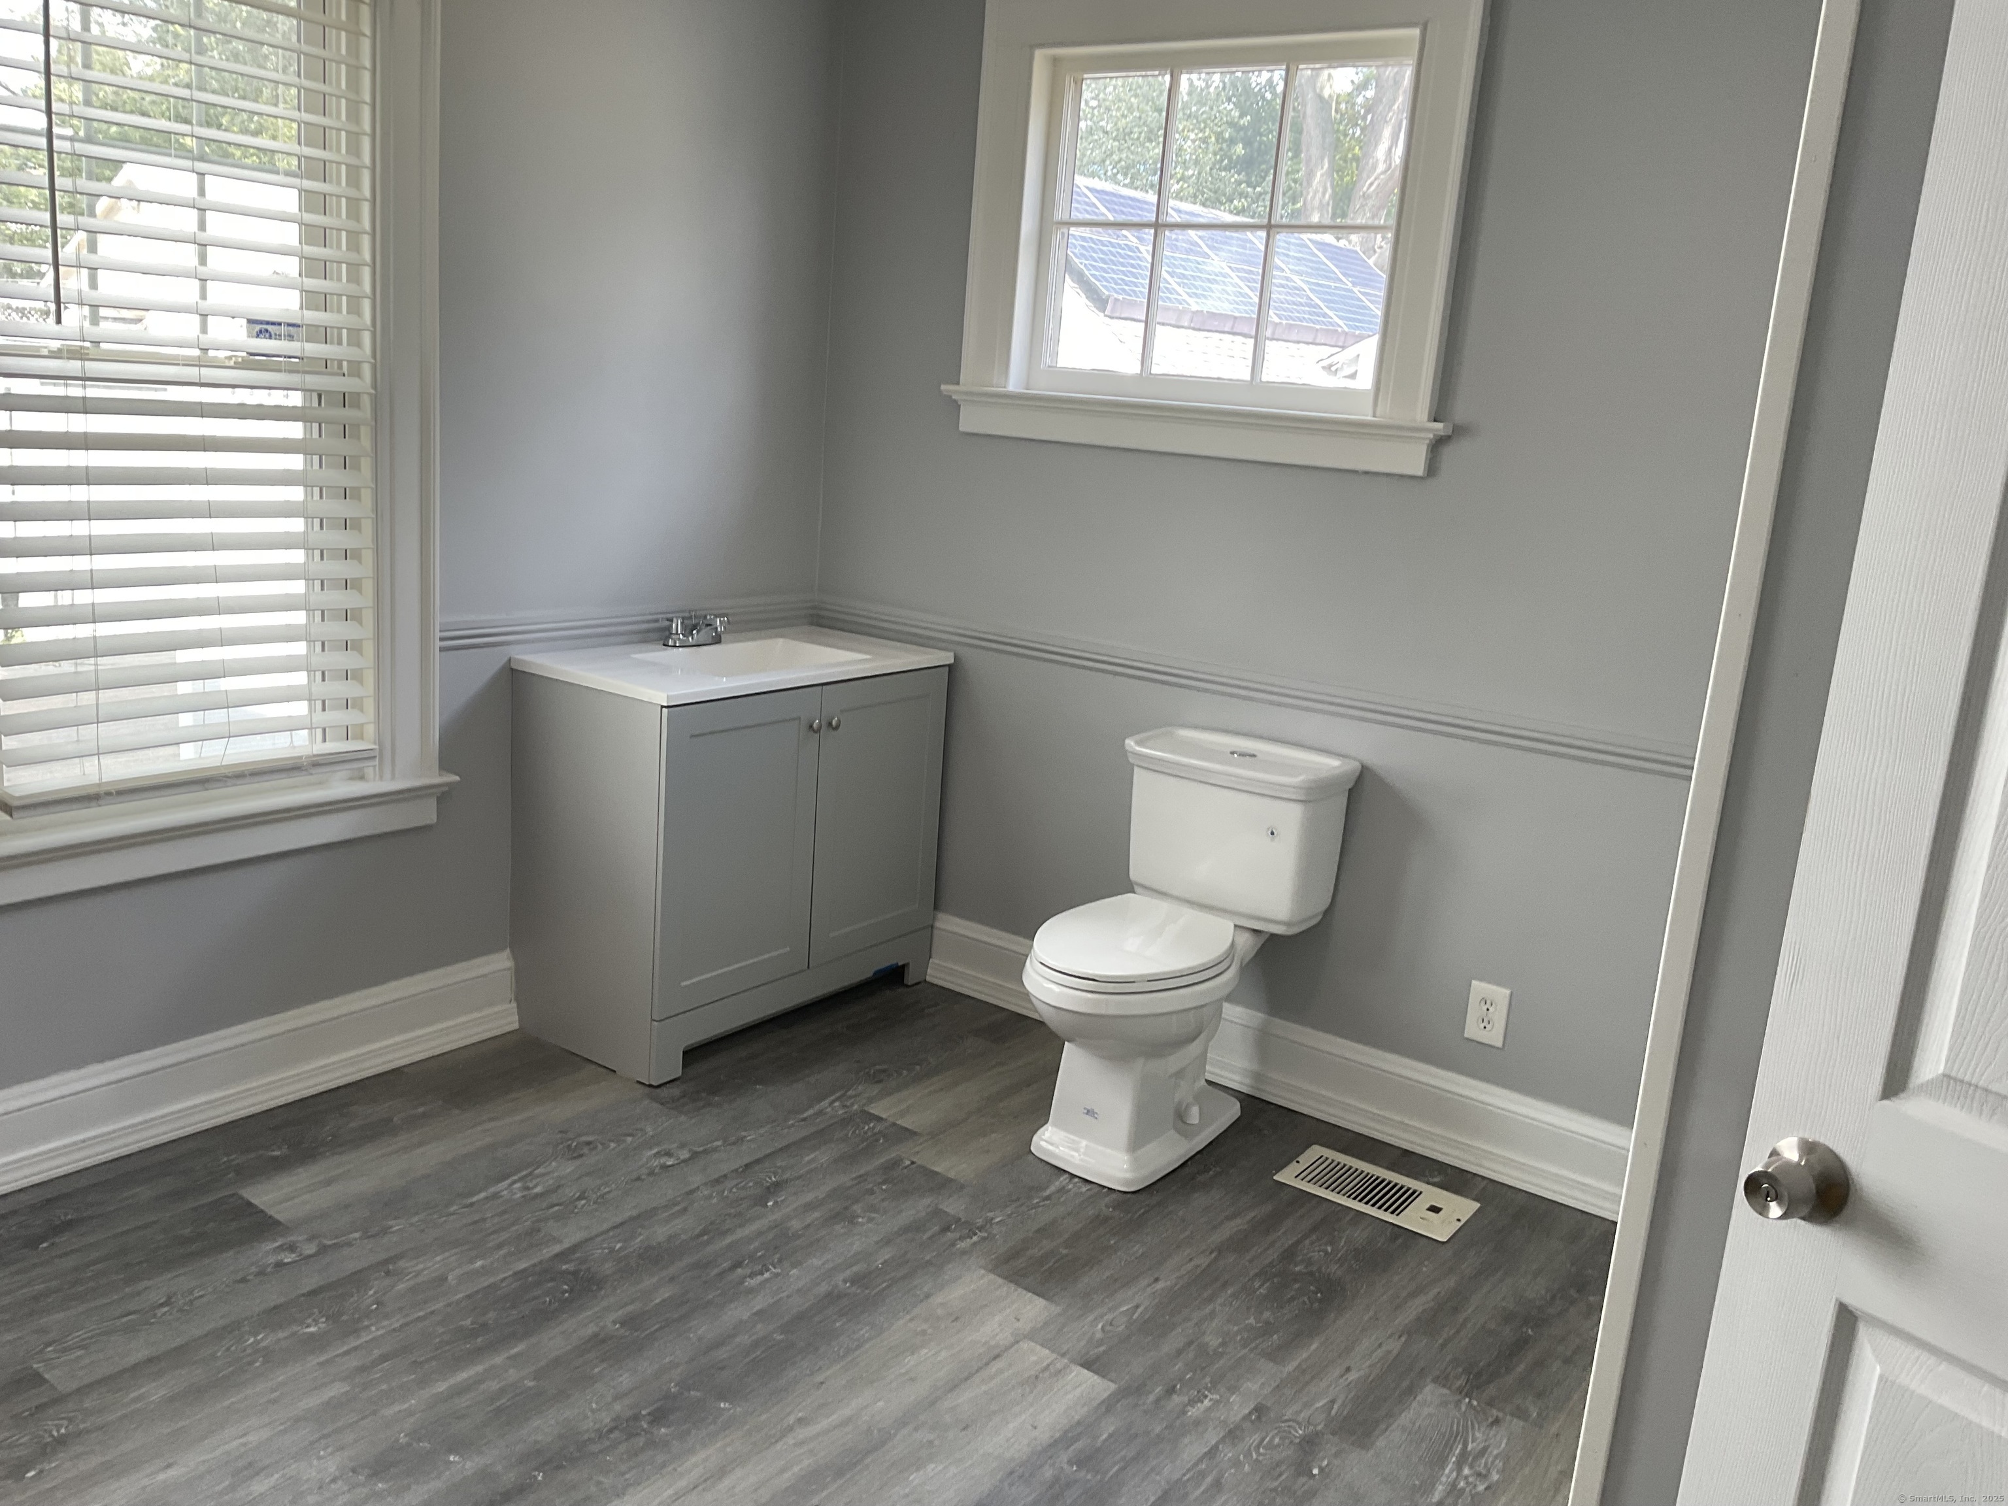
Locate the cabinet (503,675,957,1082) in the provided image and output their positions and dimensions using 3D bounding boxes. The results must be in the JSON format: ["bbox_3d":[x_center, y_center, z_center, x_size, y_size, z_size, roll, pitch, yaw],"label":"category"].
[{"bbox_3d":[-0.618,0.196,3.914,0.475,0.810,0.917,13,16,35],"label":"cabinet"}]

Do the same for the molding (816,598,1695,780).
[{"bbox_3d":[0.382,-0.180,3.687,2.190,0.064,0.022,13,16,35],"label":"molding"}]

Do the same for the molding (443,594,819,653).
[{"bbox_3d":[-0.816,-0.306,3.872,0.022,0.062,1.120,13,16,35],"label":"molding"}]

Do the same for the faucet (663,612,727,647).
[{"bbox_3d":[-0.696,-0.289,3.920,0.135,0.077,0.195,13,16,35],"label":"faucet"}]

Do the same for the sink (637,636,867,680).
[{"bbox_3d":[-0.571,-0.156,3.836,0.290,0.125,0.485,13,16,35],"label":"sink"}]

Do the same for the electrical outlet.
[{"bbox_3d":[0.971,0.524,3.371,0.079,0.122,0.008,13,16,35],"label":"electrical outlet"}]

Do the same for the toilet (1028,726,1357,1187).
[{"bbox_3d":[0.318,0.407,3.368,0.435,0.776,0.710,13,16,35],"label":"toilet"}]

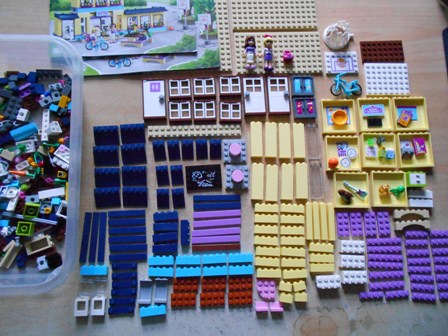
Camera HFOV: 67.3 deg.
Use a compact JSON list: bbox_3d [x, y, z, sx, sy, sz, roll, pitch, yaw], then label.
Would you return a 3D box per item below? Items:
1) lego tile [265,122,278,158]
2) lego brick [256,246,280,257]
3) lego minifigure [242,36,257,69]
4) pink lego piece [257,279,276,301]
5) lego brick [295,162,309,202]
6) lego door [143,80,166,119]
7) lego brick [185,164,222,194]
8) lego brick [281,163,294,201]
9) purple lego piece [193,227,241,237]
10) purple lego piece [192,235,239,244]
[{"bbox_3d":[0.066,-0.038,0.472,0.016,0.008,0.050,1,82,-2],"label":"lego tile"},{"bbox_3d":[0.058,0.111,0.449,0.032,0.008,0.011,2,81,-2],"label":"lego brick"},{"bbox_3d":[0.037,-0.167,0.482,0.021,0.015,0.049,0,81,-3],"label":"lego minifigure"},{"bbox_3d":[0.055,0.160,0.443,0.024,0.005,0.024,0,81,-3],"label":"pink lego piece"},{"bbox_3d":[0.107,0.018,0.466,0.016,0.008,0.050,1,81,-3],"label":"lego brick"},{"bbox_3d":[-0.097,-0.097,0.469,0.032,0.009,0.058,-2,81,-3],"label":"lego door"},{"bbox_3d":[-0.027,0.014,0.458,0.048,0.003,0.032,-3,81,-4],"label":"lego brick"},{"bbox_3d":[0.086,0.019,0.461,0.016,0.008,0.050,2,81,-3],"label":"lego brick"},{"bbox_3d":[-0.010,0.087,0.455,0.064,0.003,0.008,-3,82,-2],"label":"purple lego piece"},{"bbox_3d":[-0.010,0.095,0.446,0.064,0.003,0.008,-1,81,-3],"label":"purple lego piece"}]

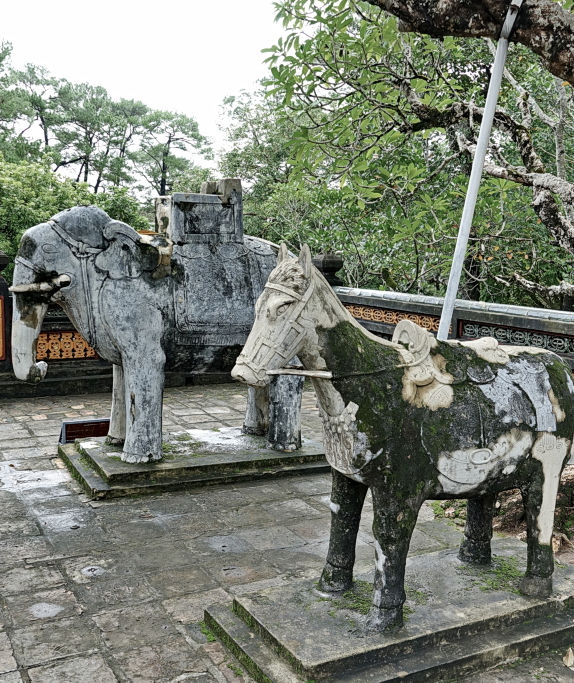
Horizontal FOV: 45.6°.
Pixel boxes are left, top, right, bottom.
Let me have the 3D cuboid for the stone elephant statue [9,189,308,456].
[{"bbox_3d":[-0.871,-0.210,5.094,2.240,2.030,0.850,-1,7,-25],"label":"stone elephant statue"}]

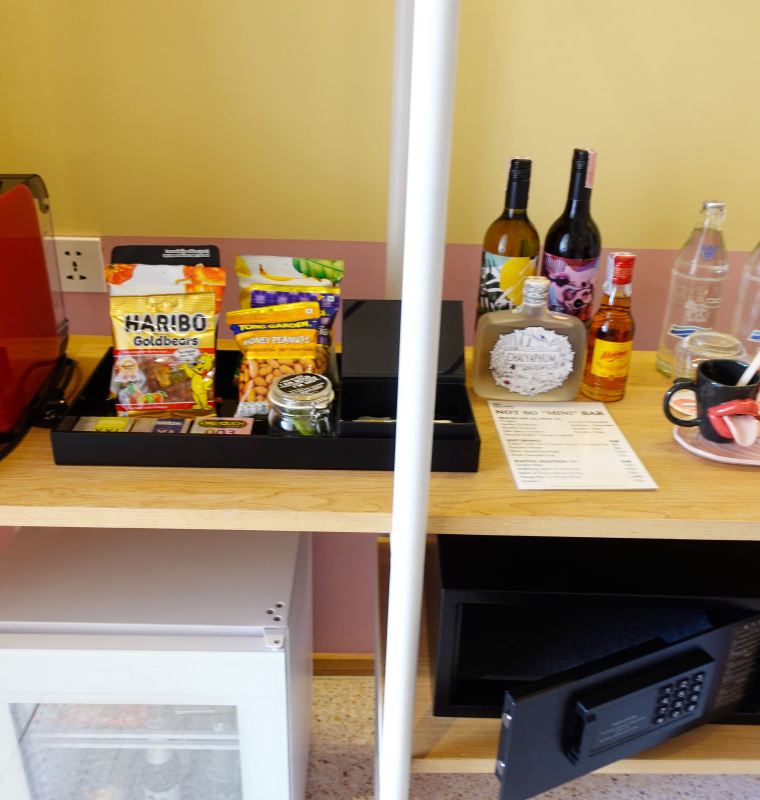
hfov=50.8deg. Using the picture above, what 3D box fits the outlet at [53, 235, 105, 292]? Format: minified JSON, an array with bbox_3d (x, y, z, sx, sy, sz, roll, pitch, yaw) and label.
[{"bbox_3d":[-0.467,-0.209,1.230,0.086,0.086,0.009,1,26,-1],"label":"outlet"}]

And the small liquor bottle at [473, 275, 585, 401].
[{"bbox_3d":[0.191,-0.083,1.030,0.142,0.158,0.056,1,26,-1],"label":"small liquor bottle"}]

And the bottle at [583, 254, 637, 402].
[{"bbox_3d":[0.299,-0.095,1.030,0.059,0.187,0.059,-1,26,-6],"label":"bottle"}]

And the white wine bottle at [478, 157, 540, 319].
[{"bbox_3d":[0.173,-0.174,1.066,0.074,0.288,0.074,1,26,-1],"label":"white wine bottle"}]

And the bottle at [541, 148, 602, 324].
[{"bbox_3d":[0.250,-0.177,1.065,0.075,0.300,0.075,1,26,-1],"label":"bottle"}]

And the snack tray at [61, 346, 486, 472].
[{"bbox_3d":[-0.122,0.006,0.962,0.458,0.040,0.228,1,26,-1],"label":"snack tray"}]

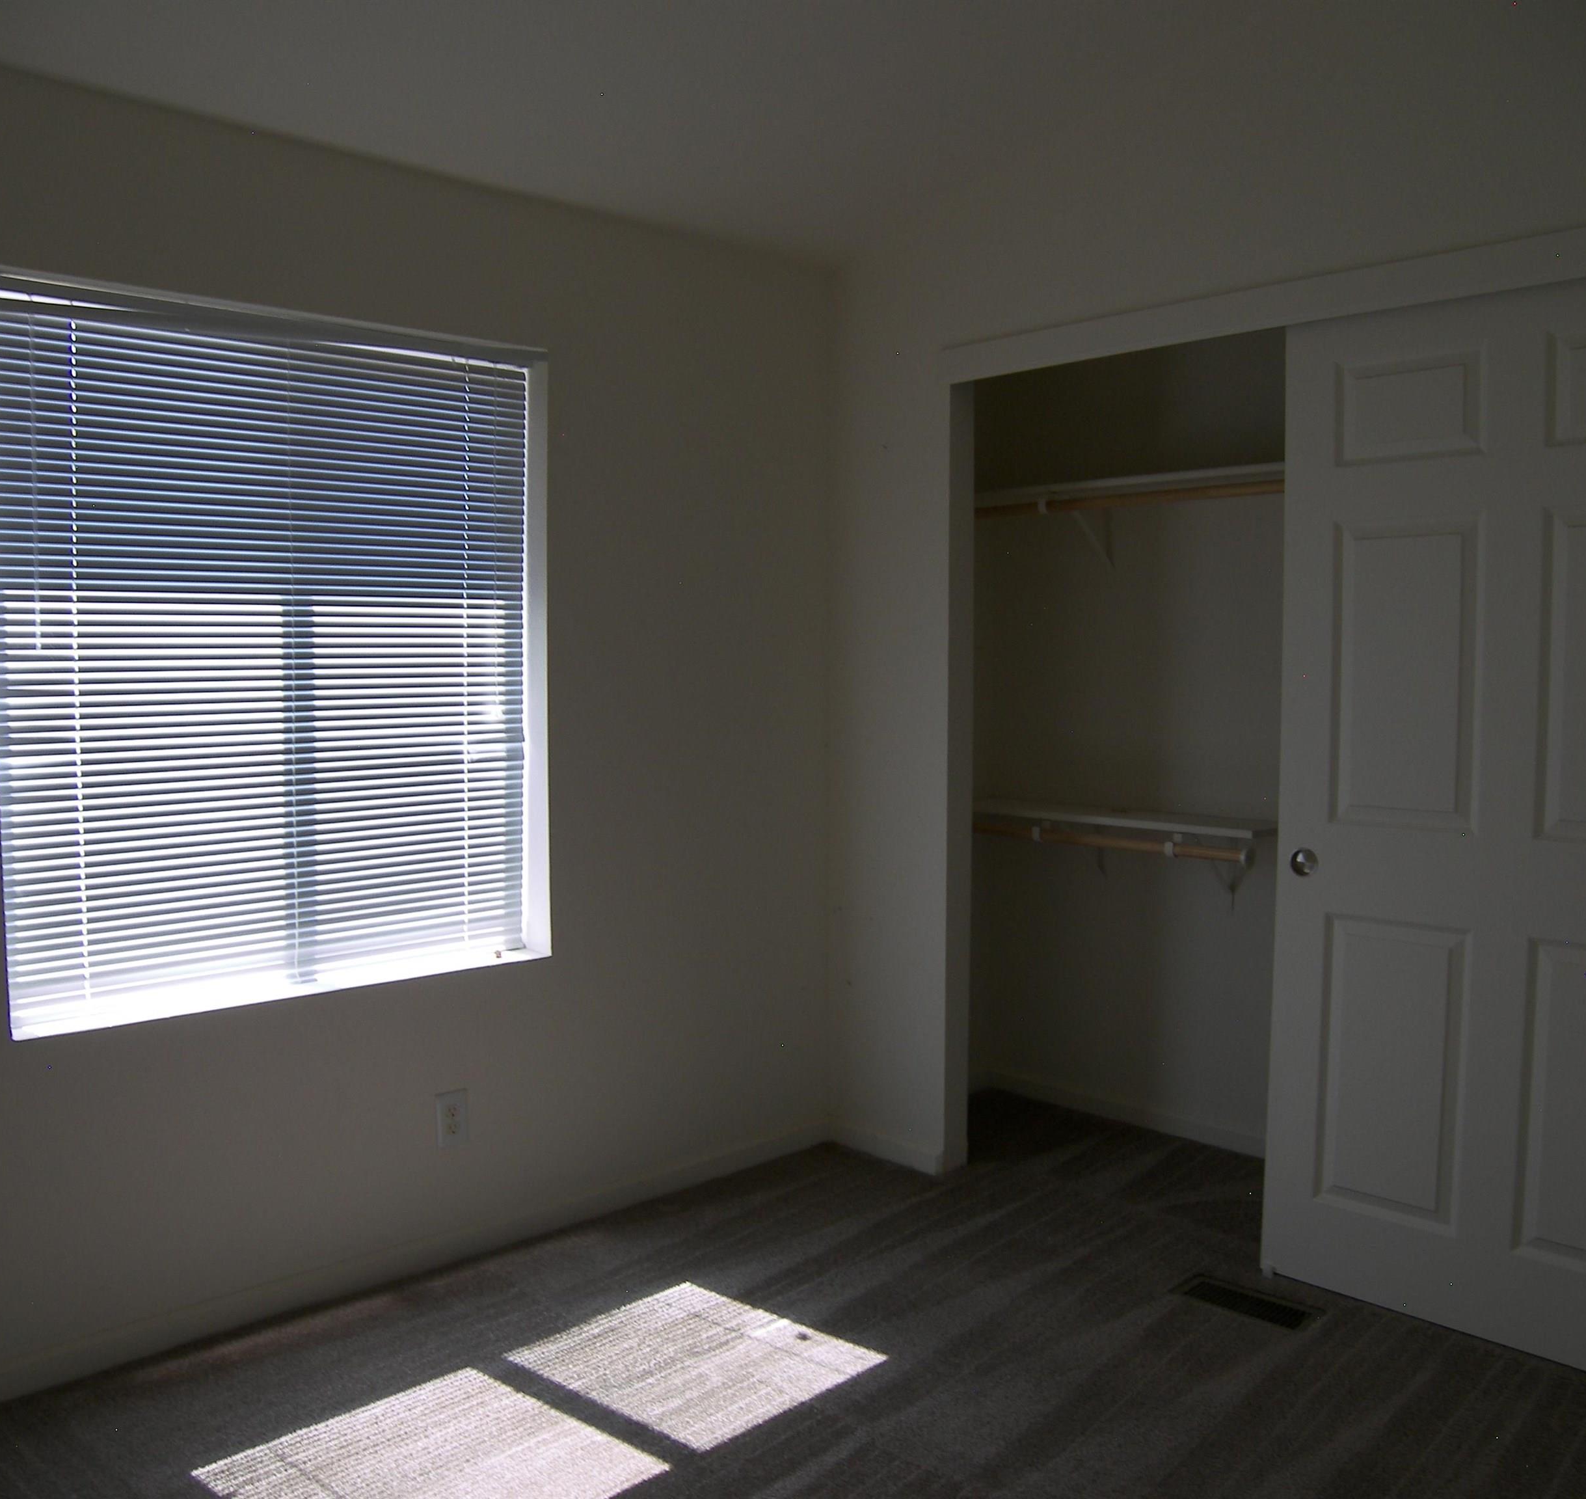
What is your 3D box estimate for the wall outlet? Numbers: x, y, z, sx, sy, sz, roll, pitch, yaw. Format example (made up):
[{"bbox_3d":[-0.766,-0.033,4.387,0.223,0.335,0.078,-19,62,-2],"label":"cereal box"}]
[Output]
[{"bbox_3d":[-0.735,0.802,3.005,0.075,0.117,0.010,-3,5,-44],"label":"wall outlet"}]

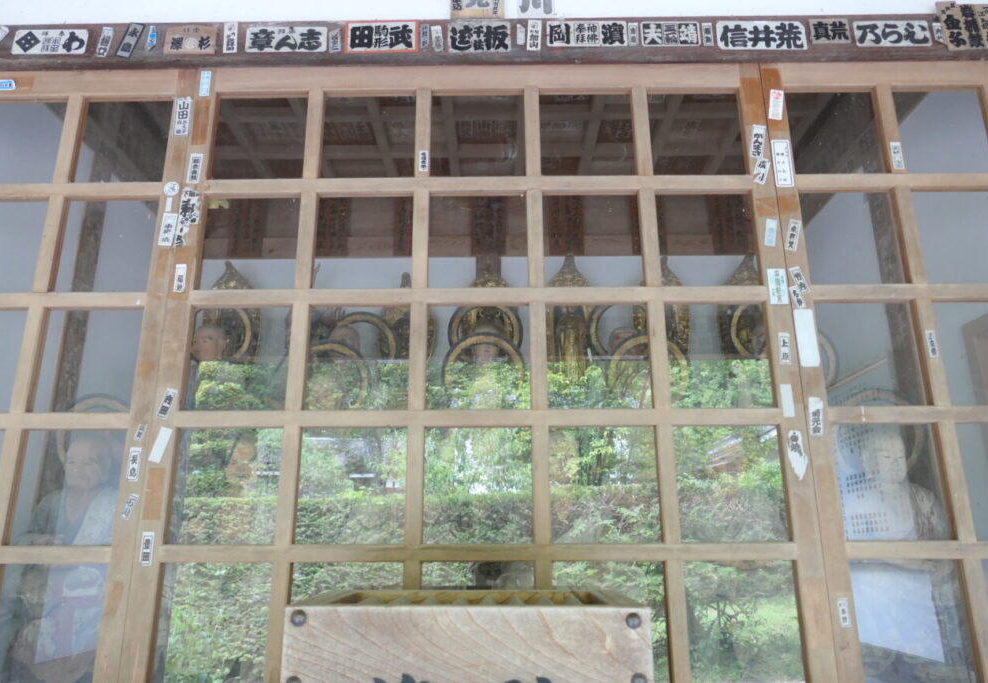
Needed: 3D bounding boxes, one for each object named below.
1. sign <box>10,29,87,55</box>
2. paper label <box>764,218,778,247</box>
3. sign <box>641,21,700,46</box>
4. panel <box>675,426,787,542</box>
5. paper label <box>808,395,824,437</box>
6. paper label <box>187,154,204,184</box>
[{"bbox_3d":[-1.070,-0.722,1.716,0.179,0.069,0.008,0,-16,0],"label":"sign"},{"bbox_3d":[0.623,-0.244,1.599,0.024,0.065,0.004,10,-16,3],"label":"paper label"},{"bbox_3d":[0.425,-0.738,1.707,0.141,0.069,0.008,0,-16,0],"label":"sign"},{"bbox_3d":[0.498,0.298,1.496,0.220,0.241,0.006,0,-16,0],"label":"panel"},{"bbox_3d":[0.686,0.160,1.511,0.023,0.081,0.003,-1,-16,0],"label":"paper label"},{"bbox_3d":[-0.857,-0.495,2.039,0.036,0.093,0.004,2,-16,1],"label":"paper label"}]

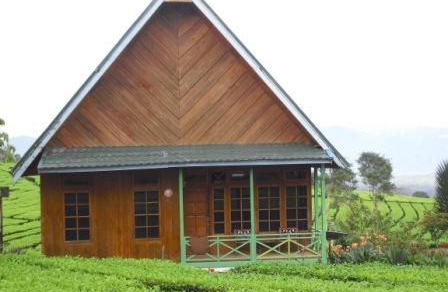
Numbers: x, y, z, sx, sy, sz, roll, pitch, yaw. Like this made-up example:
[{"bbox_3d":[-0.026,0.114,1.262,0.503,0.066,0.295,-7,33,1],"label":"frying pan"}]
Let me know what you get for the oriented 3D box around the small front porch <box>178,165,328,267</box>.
[{"bbox_3d":[0.733,1.910,22.985,3.926,2.694,2.150,-1,-2,-3],"label":"small front porch"}]

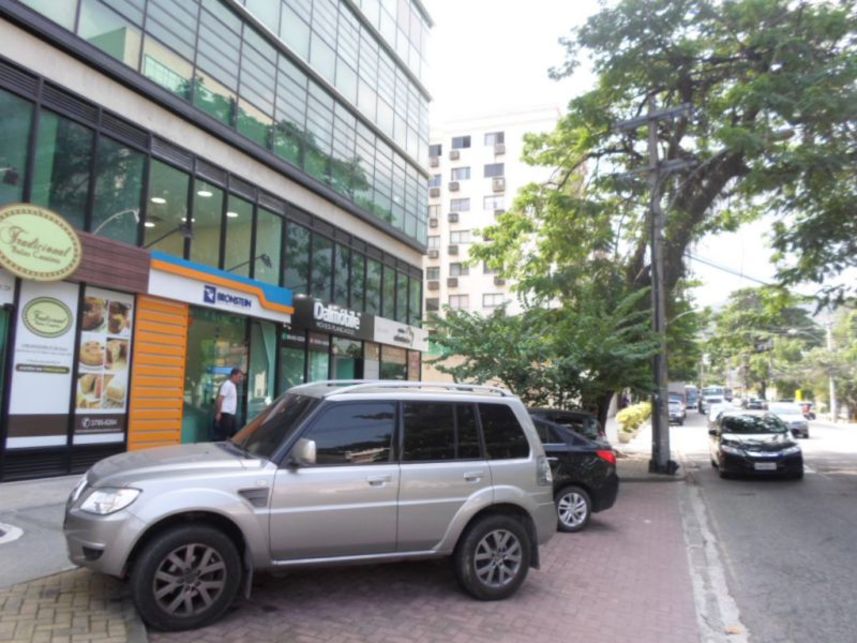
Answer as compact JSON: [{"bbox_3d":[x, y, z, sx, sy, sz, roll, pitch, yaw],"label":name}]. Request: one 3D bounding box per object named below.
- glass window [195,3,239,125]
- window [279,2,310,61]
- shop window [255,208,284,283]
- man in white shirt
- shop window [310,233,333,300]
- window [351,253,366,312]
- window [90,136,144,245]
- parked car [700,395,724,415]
[{"bbox_3d":[-4.596,-5.722,13.597,0.100,2.581,1.265,-2,-8,23],"label":"glass window"},{"bbox_3d":[-3.490,-7.612,16.313,0.100,1.019,1.252,-2,-8,23],"label":"window"},{"bbox_3d":[-3.914,-1.837,15.212,0.100,1.696,1.104,-2,-8,23],"label":"shop window"},{"bbox_3d":[-3.388,1.639,10.394,0.360,1.730,0.500,0,-7,5],"label":"man in white shirt"},{"bbox_3d":[-2.979,-1.496,17.346,0.100,1.775,1.094,-2,-8,23],"label":"shop window"},{"bbox_3d":[-2.169,-1.222,19.196,0.100,1.801,0.907,-2,-8,23],"label":"window"},{"bbox_3d":[-5.368,-2.150,10.710,0.120,1.850,1.050,-2,-8,23],"label":"window"},{"bbox_3d":[23.021,6.745,50.000,1.800,1.550,4.200,-2,-8,23],"label":"parked car"}]

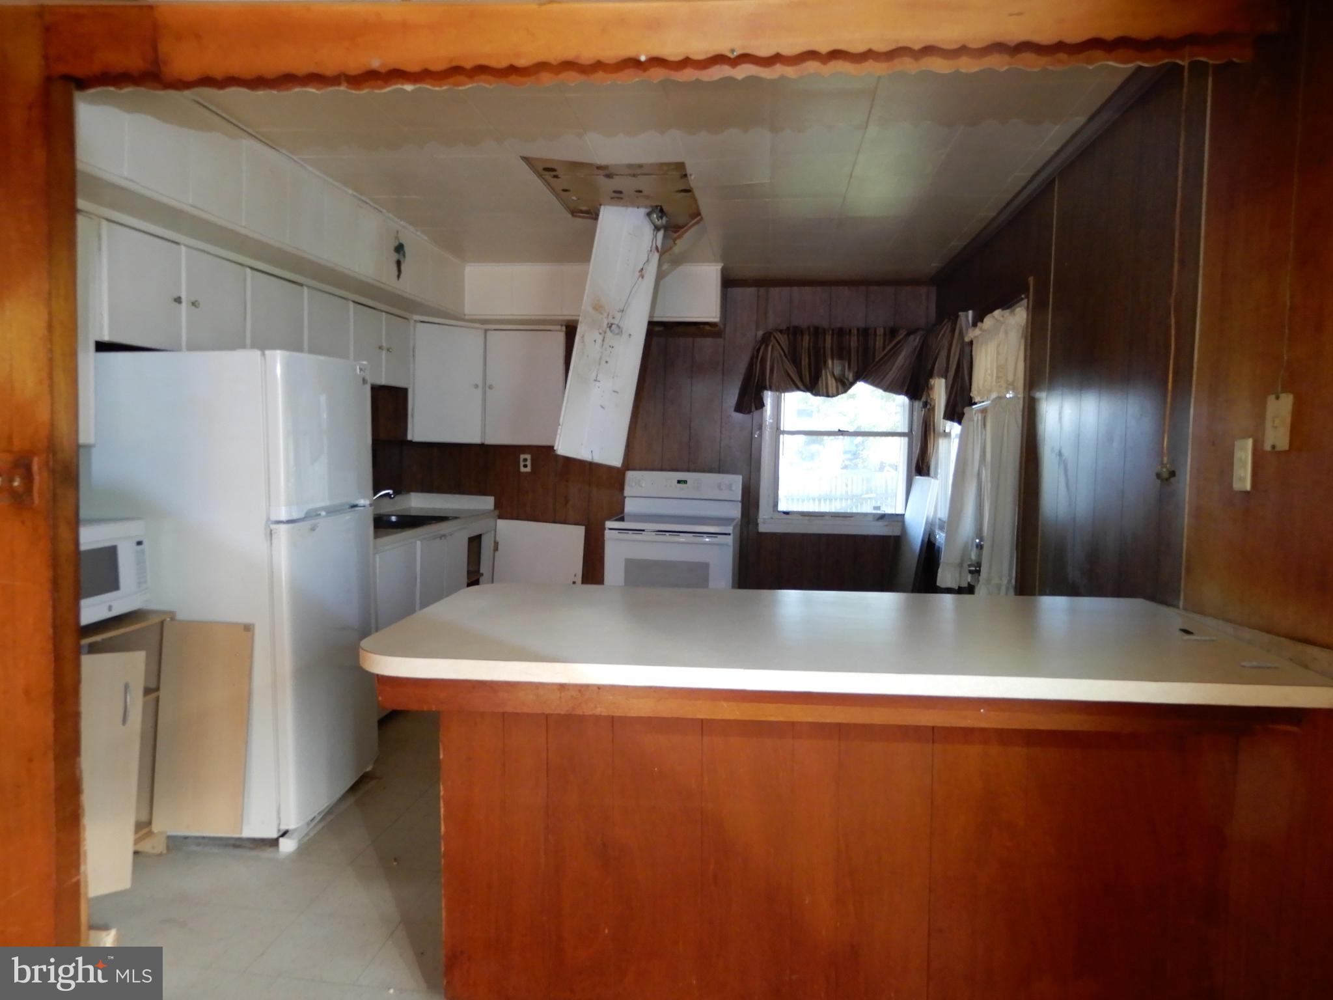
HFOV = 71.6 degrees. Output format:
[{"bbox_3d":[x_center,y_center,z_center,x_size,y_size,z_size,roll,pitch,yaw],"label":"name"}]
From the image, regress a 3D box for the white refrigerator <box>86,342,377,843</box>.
[{"bbox_3d":[-1.544,0.318,3.409,0.700,1.670,0.690,2,4,7],"label":"white refrigerator"}]

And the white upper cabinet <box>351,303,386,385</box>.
[{"bbox_3d":[-1.754,-0.839,4.983,0.300,0.410,0.385,2,4,7],"label":"white upper cabinet"}]

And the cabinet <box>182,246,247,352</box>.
[{"bbox_3d":[-1.916,-0.759,3.635,0.300,0.410,0.420,2,4,7],"label":"cabinet"}]

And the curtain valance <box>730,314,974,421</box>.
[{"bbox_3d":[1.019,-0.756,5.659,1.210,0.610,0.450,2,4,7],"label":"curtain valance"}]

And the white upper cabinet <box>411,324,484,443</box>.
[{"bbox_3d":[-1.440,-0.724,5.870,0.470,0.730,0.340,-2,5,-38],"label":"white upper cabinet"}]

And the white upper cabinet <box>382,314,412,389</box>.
[{"bbox_3d":[-1.710,-0.861,5.349,0.300,0.410,0.350,2,4,7],"label":"white upper cabinet"}]

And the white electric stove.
[{"bbox_3d":[0.047,0.440,5.732,0.760,1.195,0.670,2,4,7],"label":"white electric stove"}]

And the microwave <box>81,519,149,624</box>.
[{"bbox_3d":[-1.909,0.221,2.776,0.380,0.285,0.500,1,4,4],"label":"microwave"}]

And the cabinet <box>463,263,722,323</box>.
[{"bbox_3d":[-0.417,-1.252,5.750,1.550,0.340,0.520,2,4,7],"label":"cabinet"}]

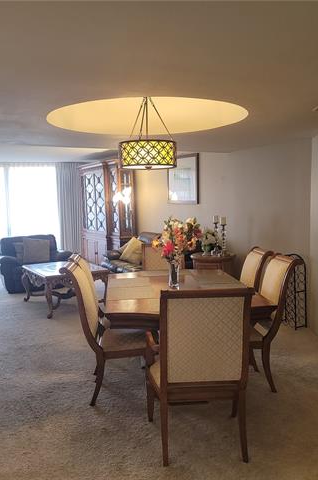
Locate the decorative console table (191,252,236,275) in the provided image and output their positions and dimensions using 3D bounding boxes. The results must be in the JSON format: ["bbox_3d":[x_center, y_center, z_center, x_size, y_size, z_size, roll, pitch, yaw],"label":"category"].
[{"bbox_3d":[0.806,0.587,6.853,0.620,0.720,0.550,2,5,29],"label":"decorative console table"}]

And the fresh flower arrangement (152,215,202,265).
[{"bbox_3d":[0.144,0.004,3.800,0.380,0.380,0.360,-1,5,-5],"label":"fresh flower arrangement"}]

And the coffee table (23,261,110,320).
[{"bbox_3d":[-1.401,0.691,6.790,0.920,0.510,1.400,-4,5,-30],"label":"coffee table"}]

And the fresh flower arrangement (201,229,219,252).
[{"bbox_3d":[0.730,0.014,6.550,0.260,0.330,0.250,-1,5,-5],"label":"fresh flower arrangement"}]

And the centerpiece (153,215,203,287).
[{"bbox_3d":[0.166,0.103,4.143,0.430,0.626,0.380,-1,5,-6],"label":"centerpiece"}]

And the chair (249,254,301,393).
[{"bbox_3d":[0.737,0.678,3.835,0.720,1.040,0.510,-1,5,-6],"label":"chair"}]

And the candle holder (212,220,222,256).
[{"bbox_3d":[0.861,-0.044,6.921,0.115,0.526,0.115,-1,5,-6],"label":"candle holder"}]

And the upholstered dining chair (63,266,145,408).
[{"bbox_3d":[-0.367,0.675,3.555,0.700,1.020,0.500,-1,5,-5],"label":"upholstered dining chair"}]

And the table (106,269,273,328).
[{"bbox_3d":[0.158,0.771,3.878,1.160,0.760,1.650,-1,5,-5],"label":"table"}]

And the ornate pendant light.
[{"bbox_3d":[-0.103,-0.934,4.057,0.498,0.654,0.498,-1,5,-6],"label":"ornate pendant light"}]

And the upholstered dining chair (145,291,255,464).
[{"bbox_3d":[0.246,0.727,2.709,0.590,1.030,0.720,-1,5,-4],"label":"upholstered dining chair"}]

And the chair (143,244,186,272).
[{"bbox_3d":[0.070,0.572,4.746,0.570,1.020,0.700,-1,5,-5],"label":"chair"}]

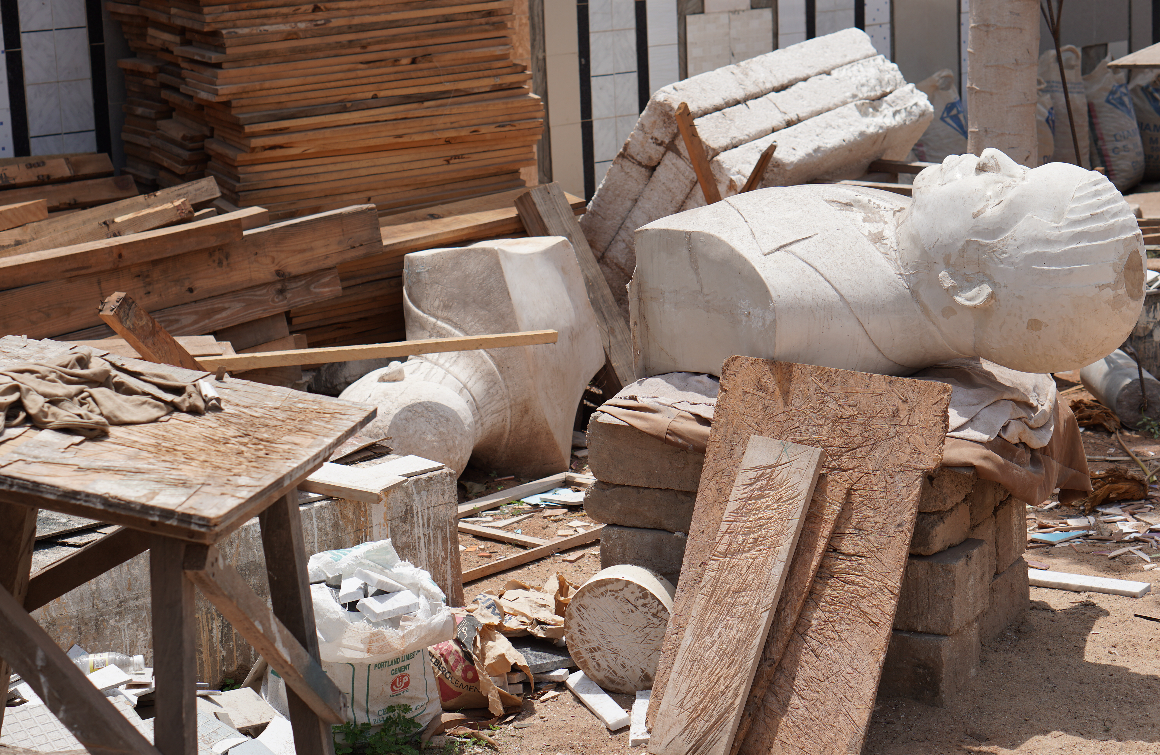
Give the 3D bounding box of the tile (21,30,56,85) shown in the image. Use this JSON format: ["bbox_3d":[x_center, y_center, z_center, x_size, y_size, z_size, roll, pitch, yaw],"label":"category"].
[{"bbox_3d":[-2.166,-1.282,9.686,0.147,0.209,0.010,-12,15,-40],"label":"tile"}]

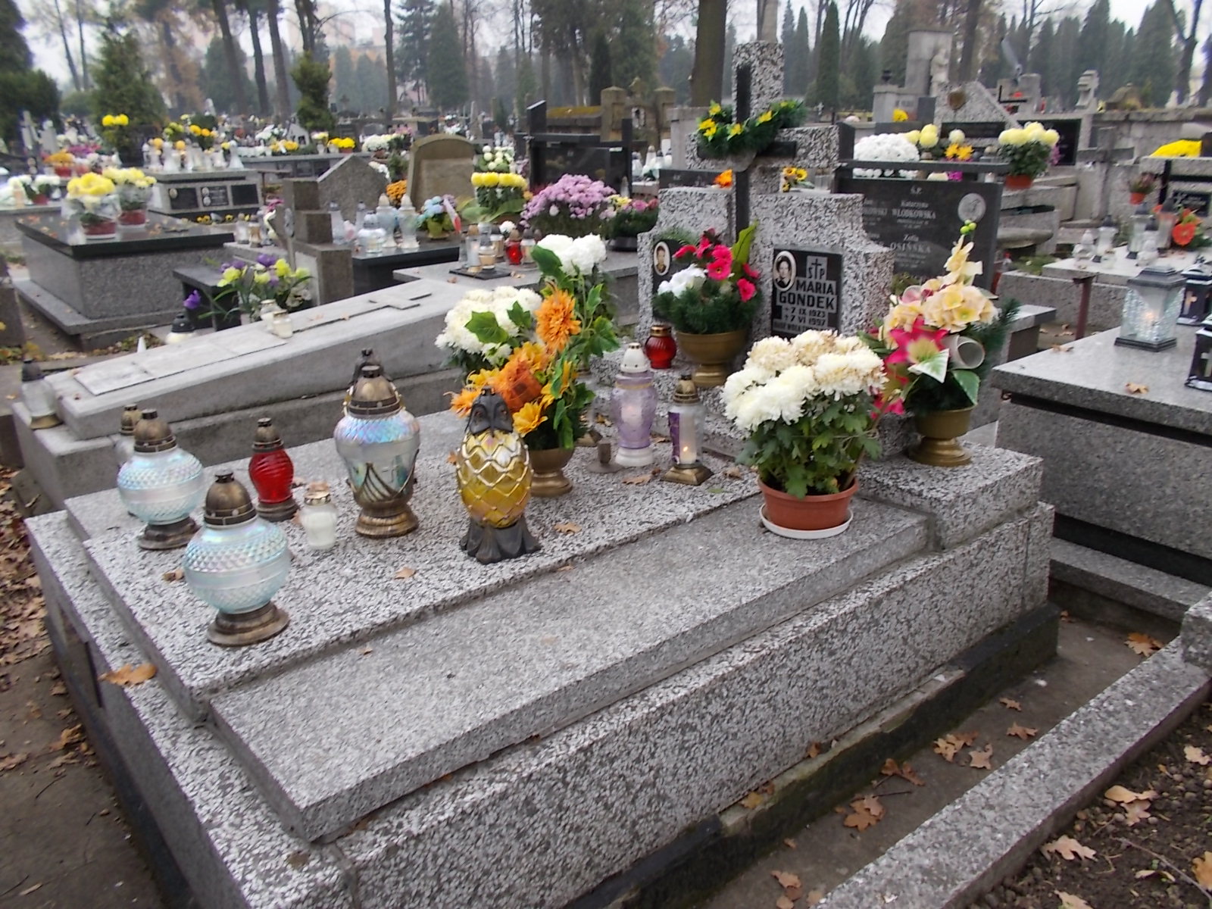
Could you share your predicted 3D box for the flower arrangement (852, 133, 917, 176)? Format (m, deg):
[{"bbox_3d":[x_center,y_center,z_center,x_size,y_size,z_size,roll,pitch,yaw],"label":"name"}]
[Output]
[{"bbox_3d":[2.029,-2.159,6.600,0.480,0.340,0.420,4,19,16],"label":"flower arrangement"}]

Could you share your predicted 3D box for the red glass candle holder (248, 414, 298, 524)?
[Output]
[{"bbox_3d":[-0.809,0.032,2.195,0.107,0.241,0.107,-16,24,-36],"label":"red glass candle holder"}]

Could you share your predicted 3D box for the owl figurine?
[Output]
[{"bbox_3d":[-0.242,0.028,2.007,0.185,0.355,0.175,-4,18,-7],"label":"owl figurine"}]

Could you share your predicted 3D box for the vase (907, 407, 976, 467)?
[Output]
[{"bbox_3d":[0.883,-0.059,2.384,0.165,0.130,0.165,5,19,20],"label":"vase"}]

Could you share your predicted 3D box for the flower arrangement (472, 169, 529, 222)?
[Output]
[{"bbox_3d":[-0.764,-1.849,6.500,0.410,0.380,0.380,-3,19,-6],"label":"flower arrangement"}]

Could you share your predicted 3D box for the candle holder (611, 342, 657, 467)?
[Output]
[{"bbox_3d":[0.077,-0.144,2.603,0.135,0.334,0.135,-1,19,0],"label":"candle holder"}]

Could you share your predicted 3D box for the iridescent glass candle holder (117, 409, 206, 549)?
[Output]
[{"bbox_3d":[-1.036,0.058,2.118,0.203,0.300,0.203,-11,20,-26],"label":"iridescent glass candle holder"}]

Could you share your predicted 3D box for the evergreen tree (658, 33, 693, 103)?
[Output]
[{"bbox_3d":[3.620,-17.536,46.100,2.200,6.900,2.200,-1,19,0],"label":"evergreen tree"}]

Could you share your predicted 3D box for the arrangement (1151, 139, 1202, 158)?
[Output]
[{"bbox_3d":[4.888,-2.552,7.800,0.420,0.300,0.460,-16,24,-36],"label":"arrangement"}]

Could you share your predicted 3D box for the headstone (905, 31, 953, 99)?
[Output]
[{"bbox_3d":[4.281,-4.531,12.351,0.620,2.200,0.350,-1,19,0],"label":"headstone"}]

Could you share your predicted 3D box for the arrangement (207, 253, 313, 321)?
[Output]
[{"bbox_3d":[-1.855,-0.894,4.900,0.540,0.380,0.400,-9,20,-22],"label":"arrangement"}]

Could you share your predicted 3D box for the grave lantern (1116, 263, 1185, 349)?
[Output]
[{"bbox_3d":[1.779,-0.487,2.970,0.145,0.265,0.145,-16,23,-37],"label":"grave lantern"}]

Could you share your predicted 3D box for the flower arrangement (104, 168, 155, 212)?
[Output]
[{"bbox_3d":[-3.509,-1.955,6.700,0.390,0.330,0.360,-11,21,-26],"label":"flower arrangement"}]

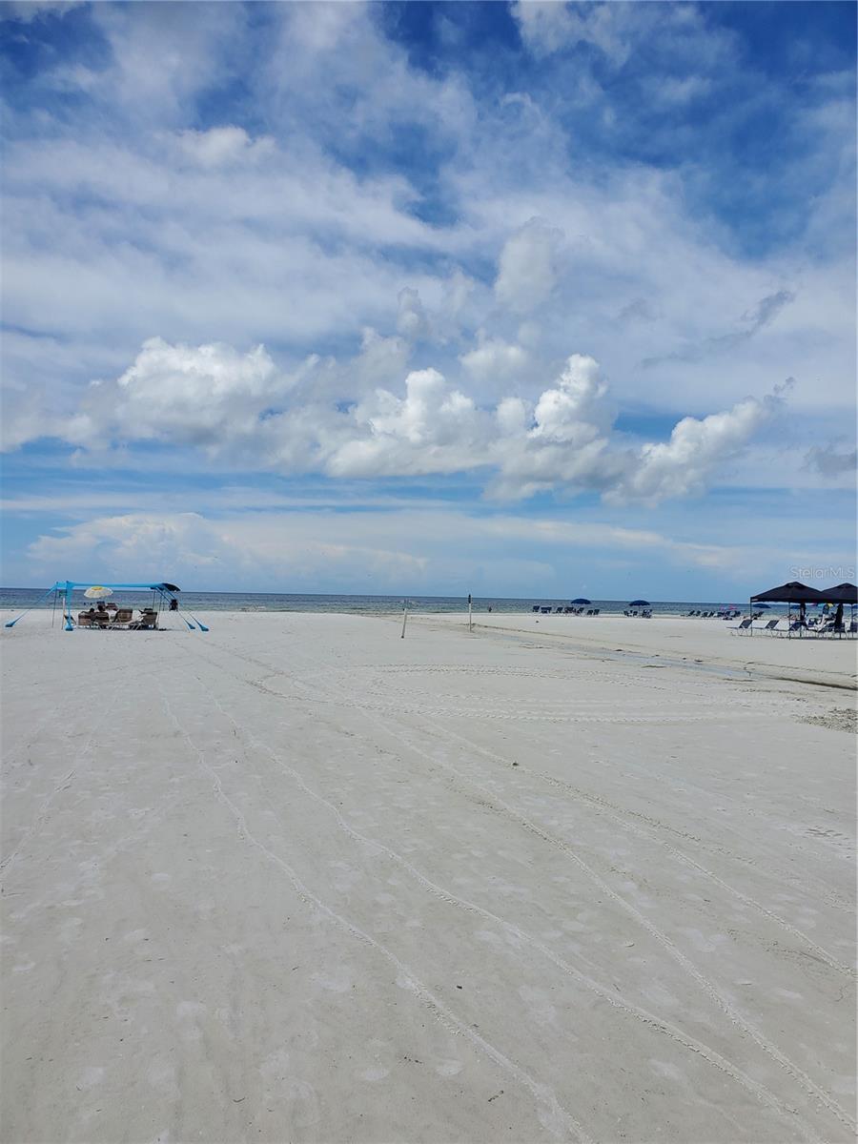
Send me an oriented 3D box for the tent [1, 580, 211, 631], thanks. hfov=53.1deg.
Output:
[{"bbox_3d":[-13.350,1.430,36.100,7.700,1.970,4.000,2,-2,-23],"label":"tent"}]

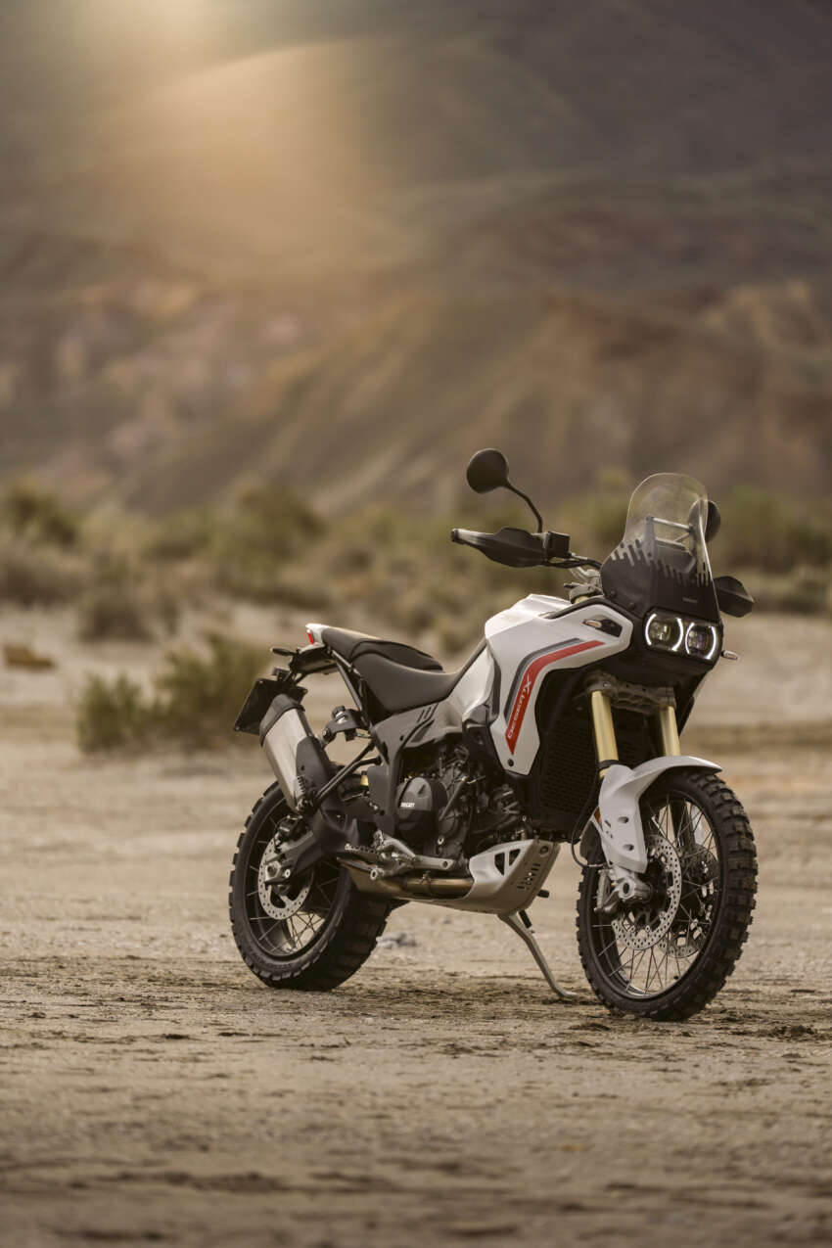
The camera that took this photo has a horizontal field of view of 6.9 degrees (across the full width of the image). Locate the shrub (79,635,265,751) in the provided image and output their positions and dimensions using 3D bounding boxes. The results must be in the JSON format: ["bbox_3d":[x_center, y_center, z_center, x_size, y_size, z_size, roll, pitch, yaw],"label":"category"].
[{"bbox_3d":[-1.486,0.422,42.684,1.205,0.735,1.100,0,1,0],"label":"shrub"}]

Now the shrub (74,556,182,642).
[{"bbox_3d":[-3.742,-0.332,90.311,1.352,1.097,1.250,0,1,0],"label":"shrub"}]

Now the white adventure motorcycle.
[{"bbox_3d":[0.273,0.303,19.254,1.000,1.520,2.340,6,-3,-37],"label":"white adventure motorcycle"}]

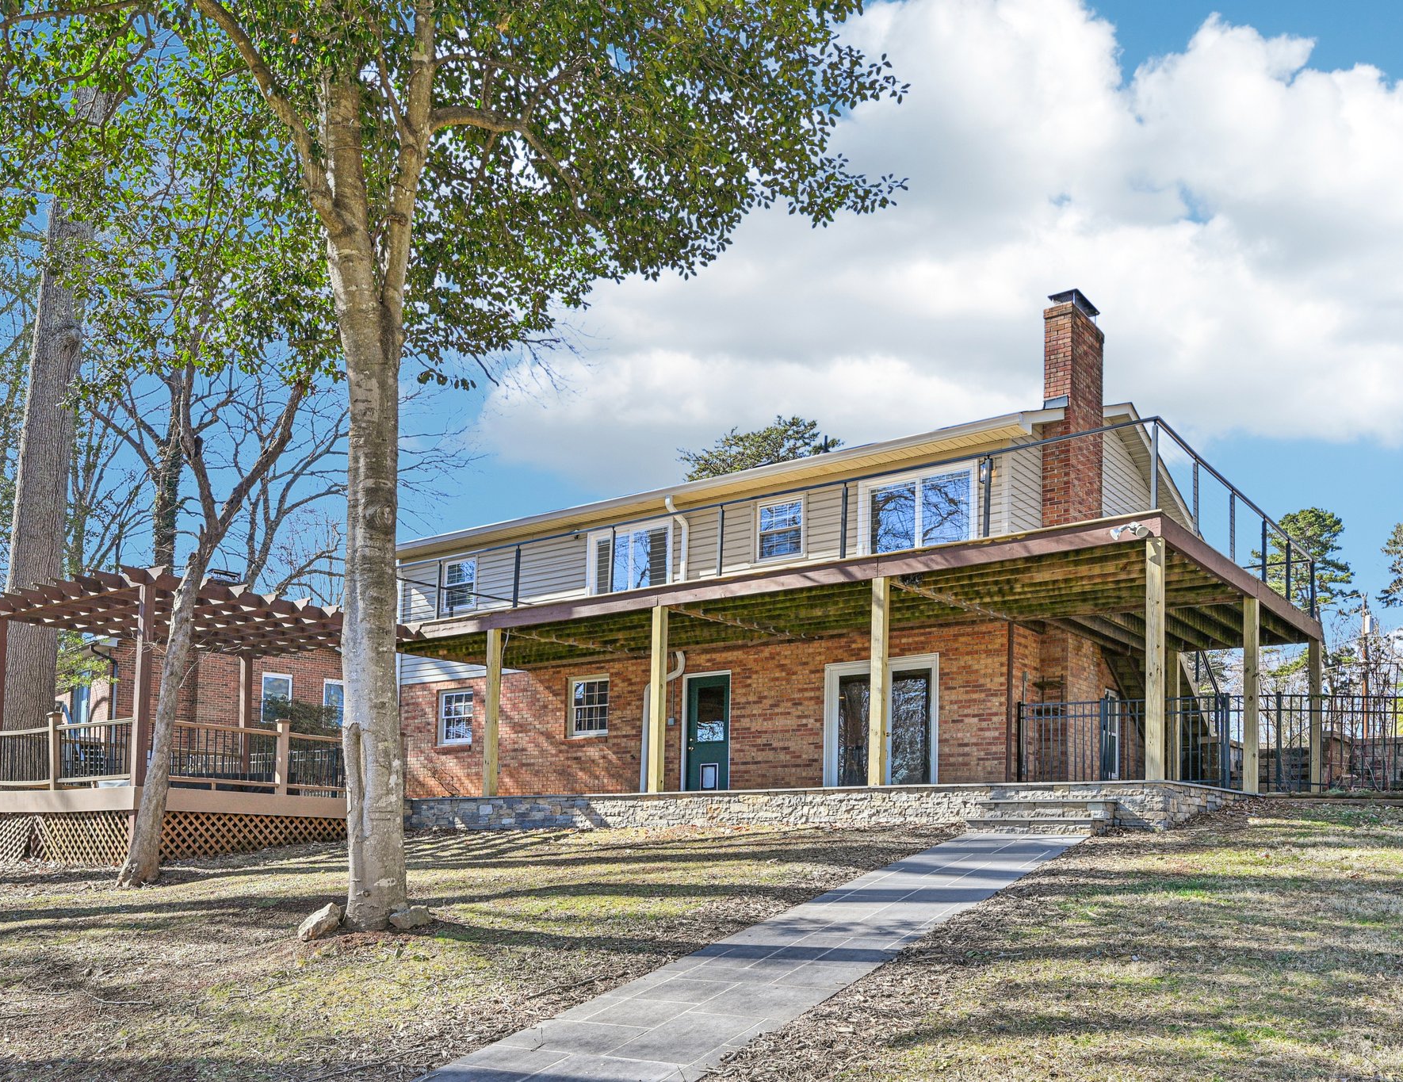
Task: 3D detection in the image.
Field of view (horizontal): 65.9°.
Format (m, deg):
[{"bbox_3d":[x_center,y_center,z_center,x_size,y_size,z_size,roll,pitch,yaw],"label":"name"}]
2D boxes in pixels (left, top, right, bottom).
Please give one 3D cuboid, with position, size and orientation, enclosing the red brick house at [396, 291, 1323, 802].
[{"bbox_3d":[2.186,0.929,21.364,17.100,7.900,12.200,-10,-17,39],"label":"red brick house"}]

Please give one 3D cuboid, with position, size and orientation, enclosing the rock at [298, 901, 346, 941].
[{"bbox_3d":[-2.892,2.894,8.240,0.350,0.280,0.280,5,-14,-18],"label":"rock"}]

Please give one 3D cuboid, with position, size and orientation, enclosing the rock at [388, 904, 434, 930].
[{"bbox_3d":[-2.273,2.944,8.469,0.370,0.190,0.280,4,-13,-14],"label":"rock"}]

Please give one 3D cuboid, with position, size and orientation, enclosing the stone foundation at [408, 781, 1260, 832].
[{"bbox_3d":[0.909,3.748,15.264,12.000,0.550,3.750,-10,-17,39],"label":"stone foundation"}]

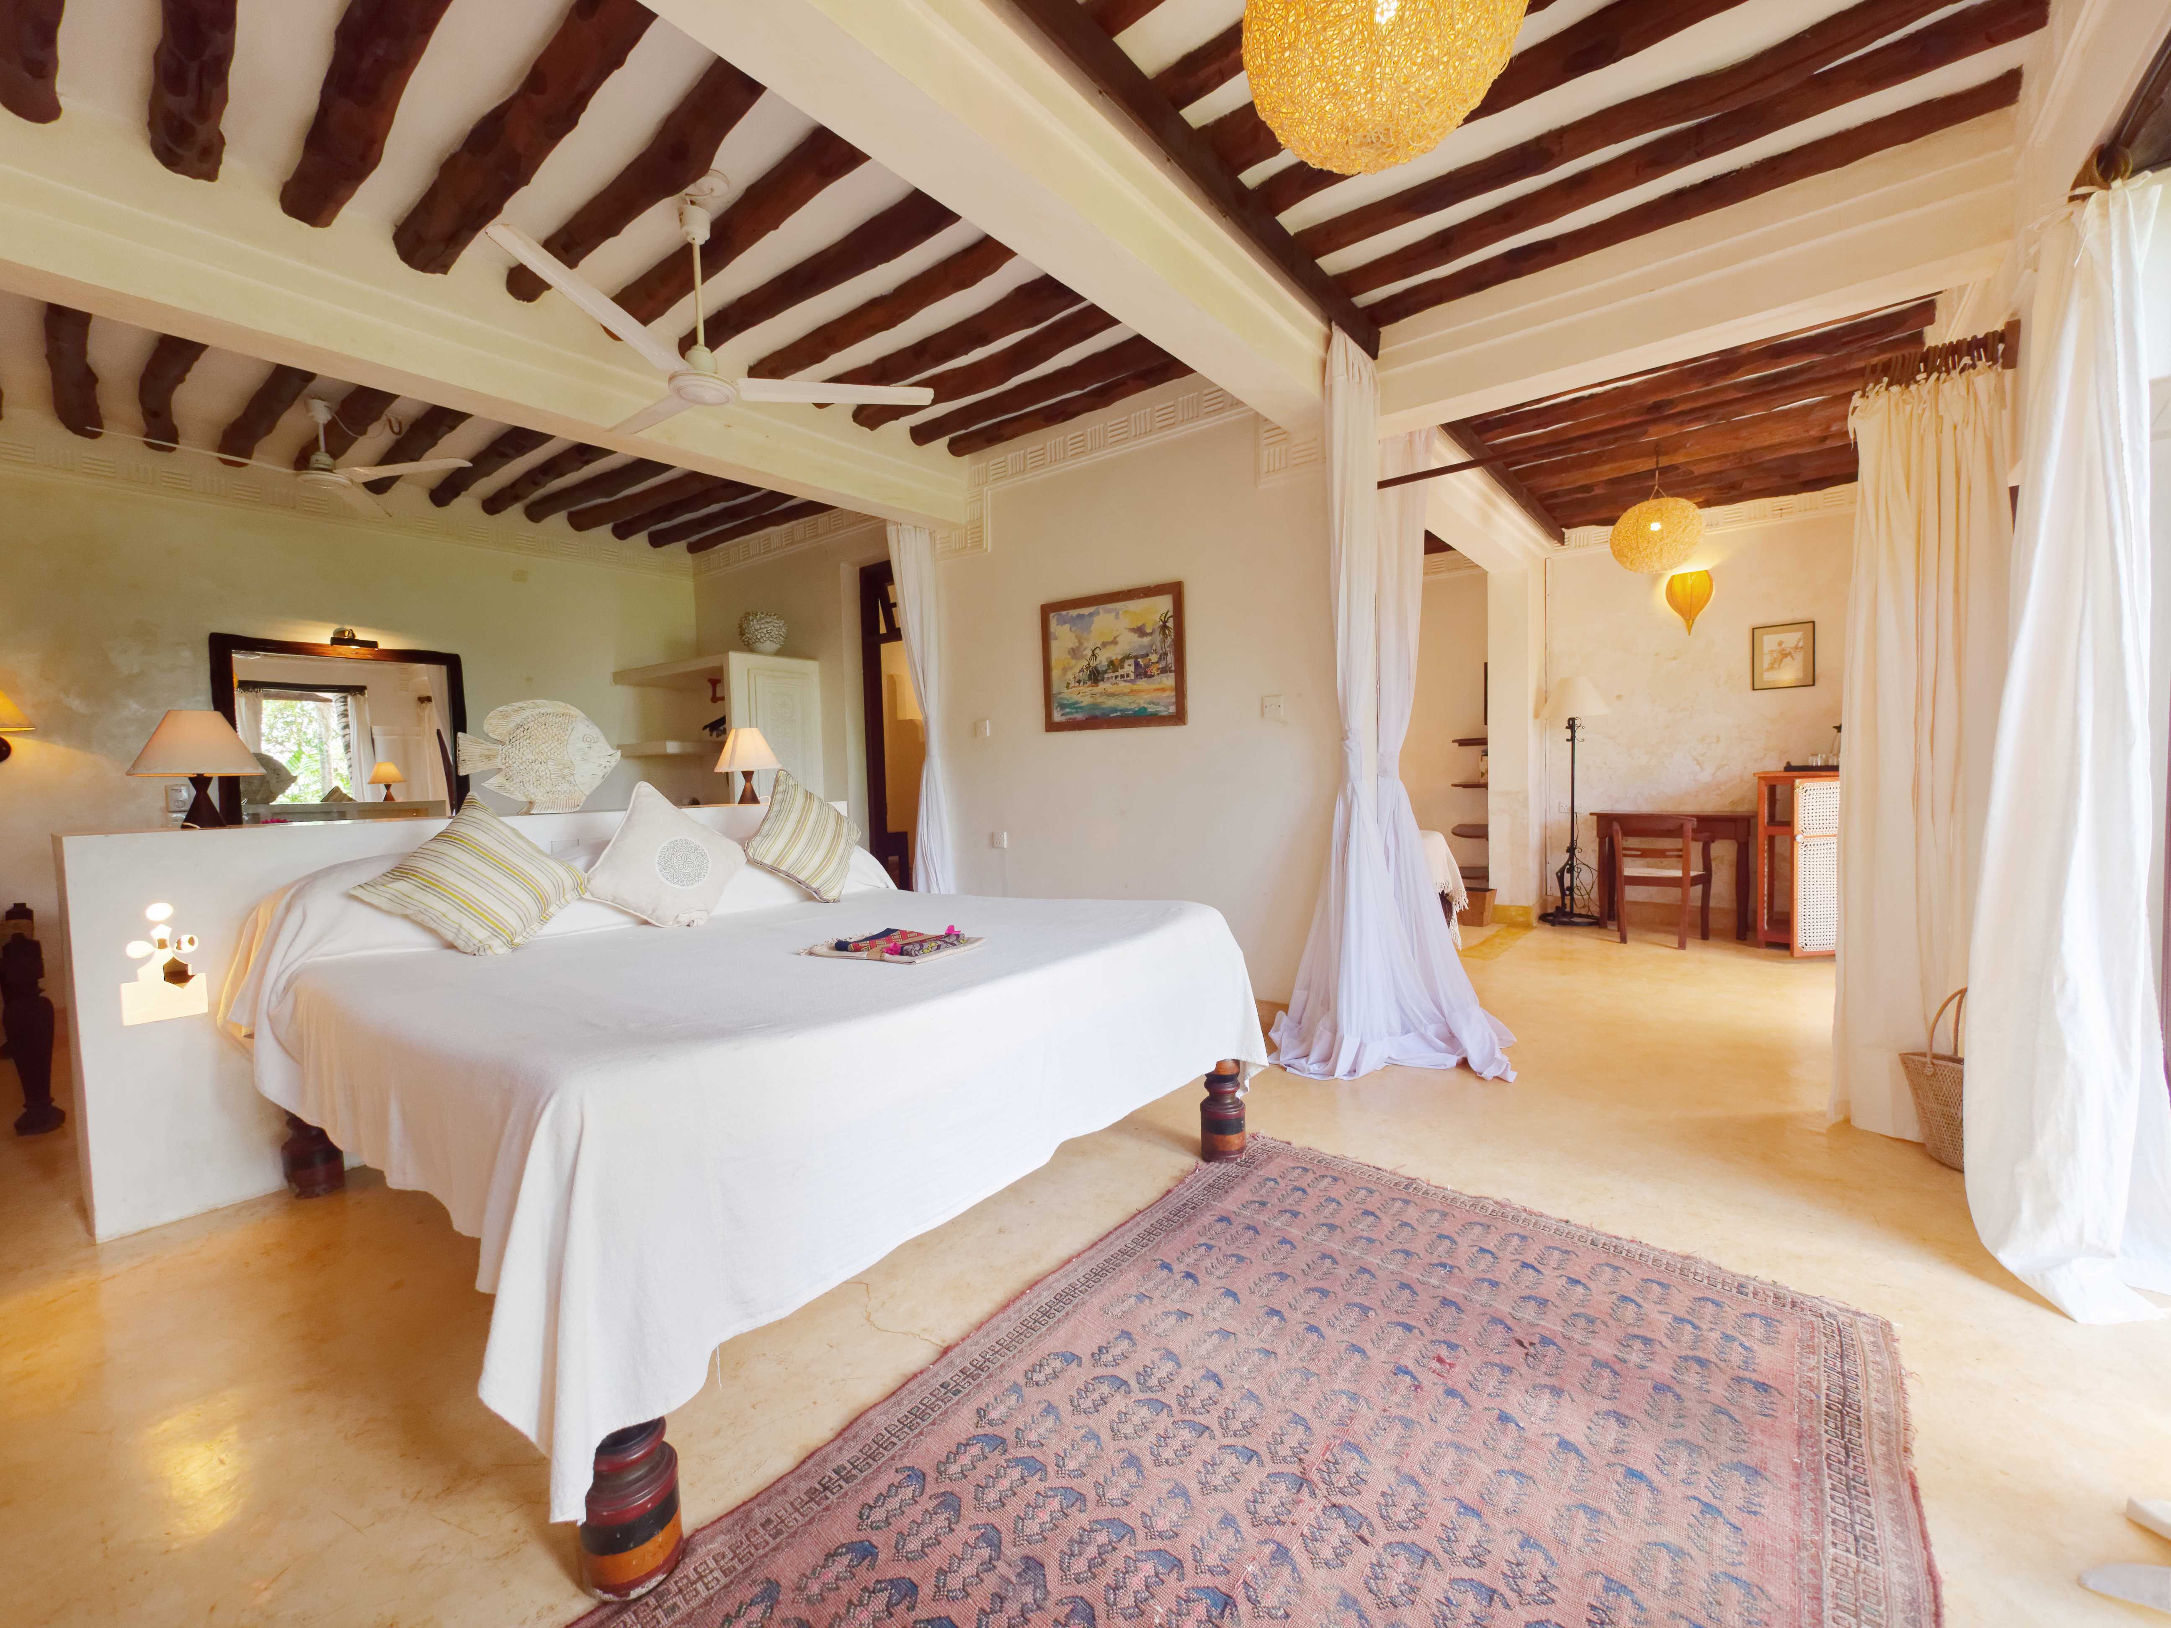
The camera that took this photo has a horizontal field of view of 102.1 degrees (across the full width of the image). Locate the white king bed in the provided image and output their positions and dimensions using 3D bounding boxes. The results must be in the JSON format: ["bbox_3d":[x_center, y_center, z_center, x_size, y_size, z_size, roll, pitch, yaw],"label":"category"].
[{"bbox_3d":[-0.869,0.589,2.465,2.151,0.891,1.932,1,4,40],"label":"white king bed"}]

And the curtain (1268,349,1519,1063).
[{"bbox_3d":[1.209,-0.530,3.427,0.897,2.932,0.897,1,4,40],"label":"curtain"}]

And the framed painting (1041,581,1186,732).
[{"bbox_3d":[0.123,-0.743,4.305,0.860,0.659,0.030,1,4,38],"label":"framed painting"}]

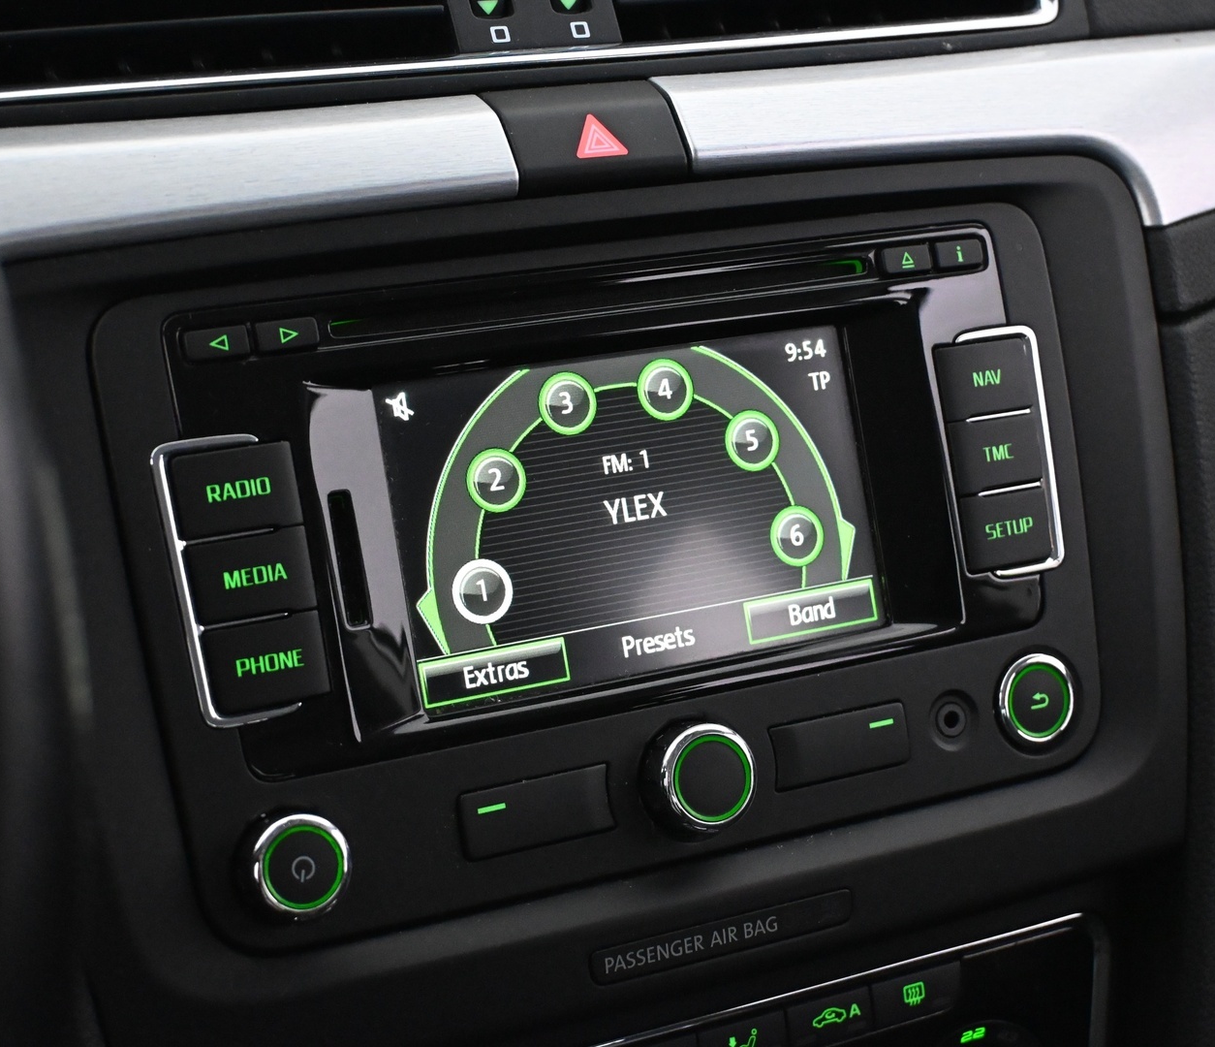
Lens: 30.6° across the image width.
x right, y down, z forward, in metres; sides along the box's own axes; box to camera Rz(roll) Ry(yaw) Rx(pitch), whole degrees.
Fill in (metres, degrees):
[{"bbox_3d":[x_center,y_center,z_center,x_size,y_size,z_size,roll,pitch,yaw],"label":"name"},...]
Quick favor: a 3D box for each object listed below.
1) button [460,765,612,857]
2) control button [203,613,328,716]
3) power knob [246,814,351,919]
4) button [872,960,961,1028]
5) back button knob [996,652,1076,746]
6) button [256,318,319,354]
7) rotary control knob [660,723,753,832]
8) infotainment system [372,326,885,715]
[{"bbox_3d":[-0.015,0.060,0.462,0.033,0.013,0.004,-10,3,-23],"label":"button"},{"bbox_3d":[-0.068,0.027,0.439,0.024,0.016,0.006,-10,3,-23],"label":"control button"},{"bbox_3d":[-0.061,0.066,0.436,0.020,0.020,0.010,-10,3,-23],"label":"power knob"},{"bbox_3d":[0.068,0.104,0.494,0.023,0.010,0.004,-10,3,-23],"label":"button"},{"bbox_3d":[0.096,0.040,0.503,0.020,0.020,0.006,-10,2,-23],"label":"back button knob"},{"bbox_3d":[-0.064,-0.037,0.442,0.013,0.006,0.004,-10,3,-23],"label":"button"},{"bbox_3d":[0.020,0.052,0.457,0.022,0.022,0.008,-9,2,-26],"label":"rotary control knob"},{"bbox_3d":[0.005,-0.003,0.479,0.109,0.067,0.006,-10,3,-23],"label":"infotainment system"}]

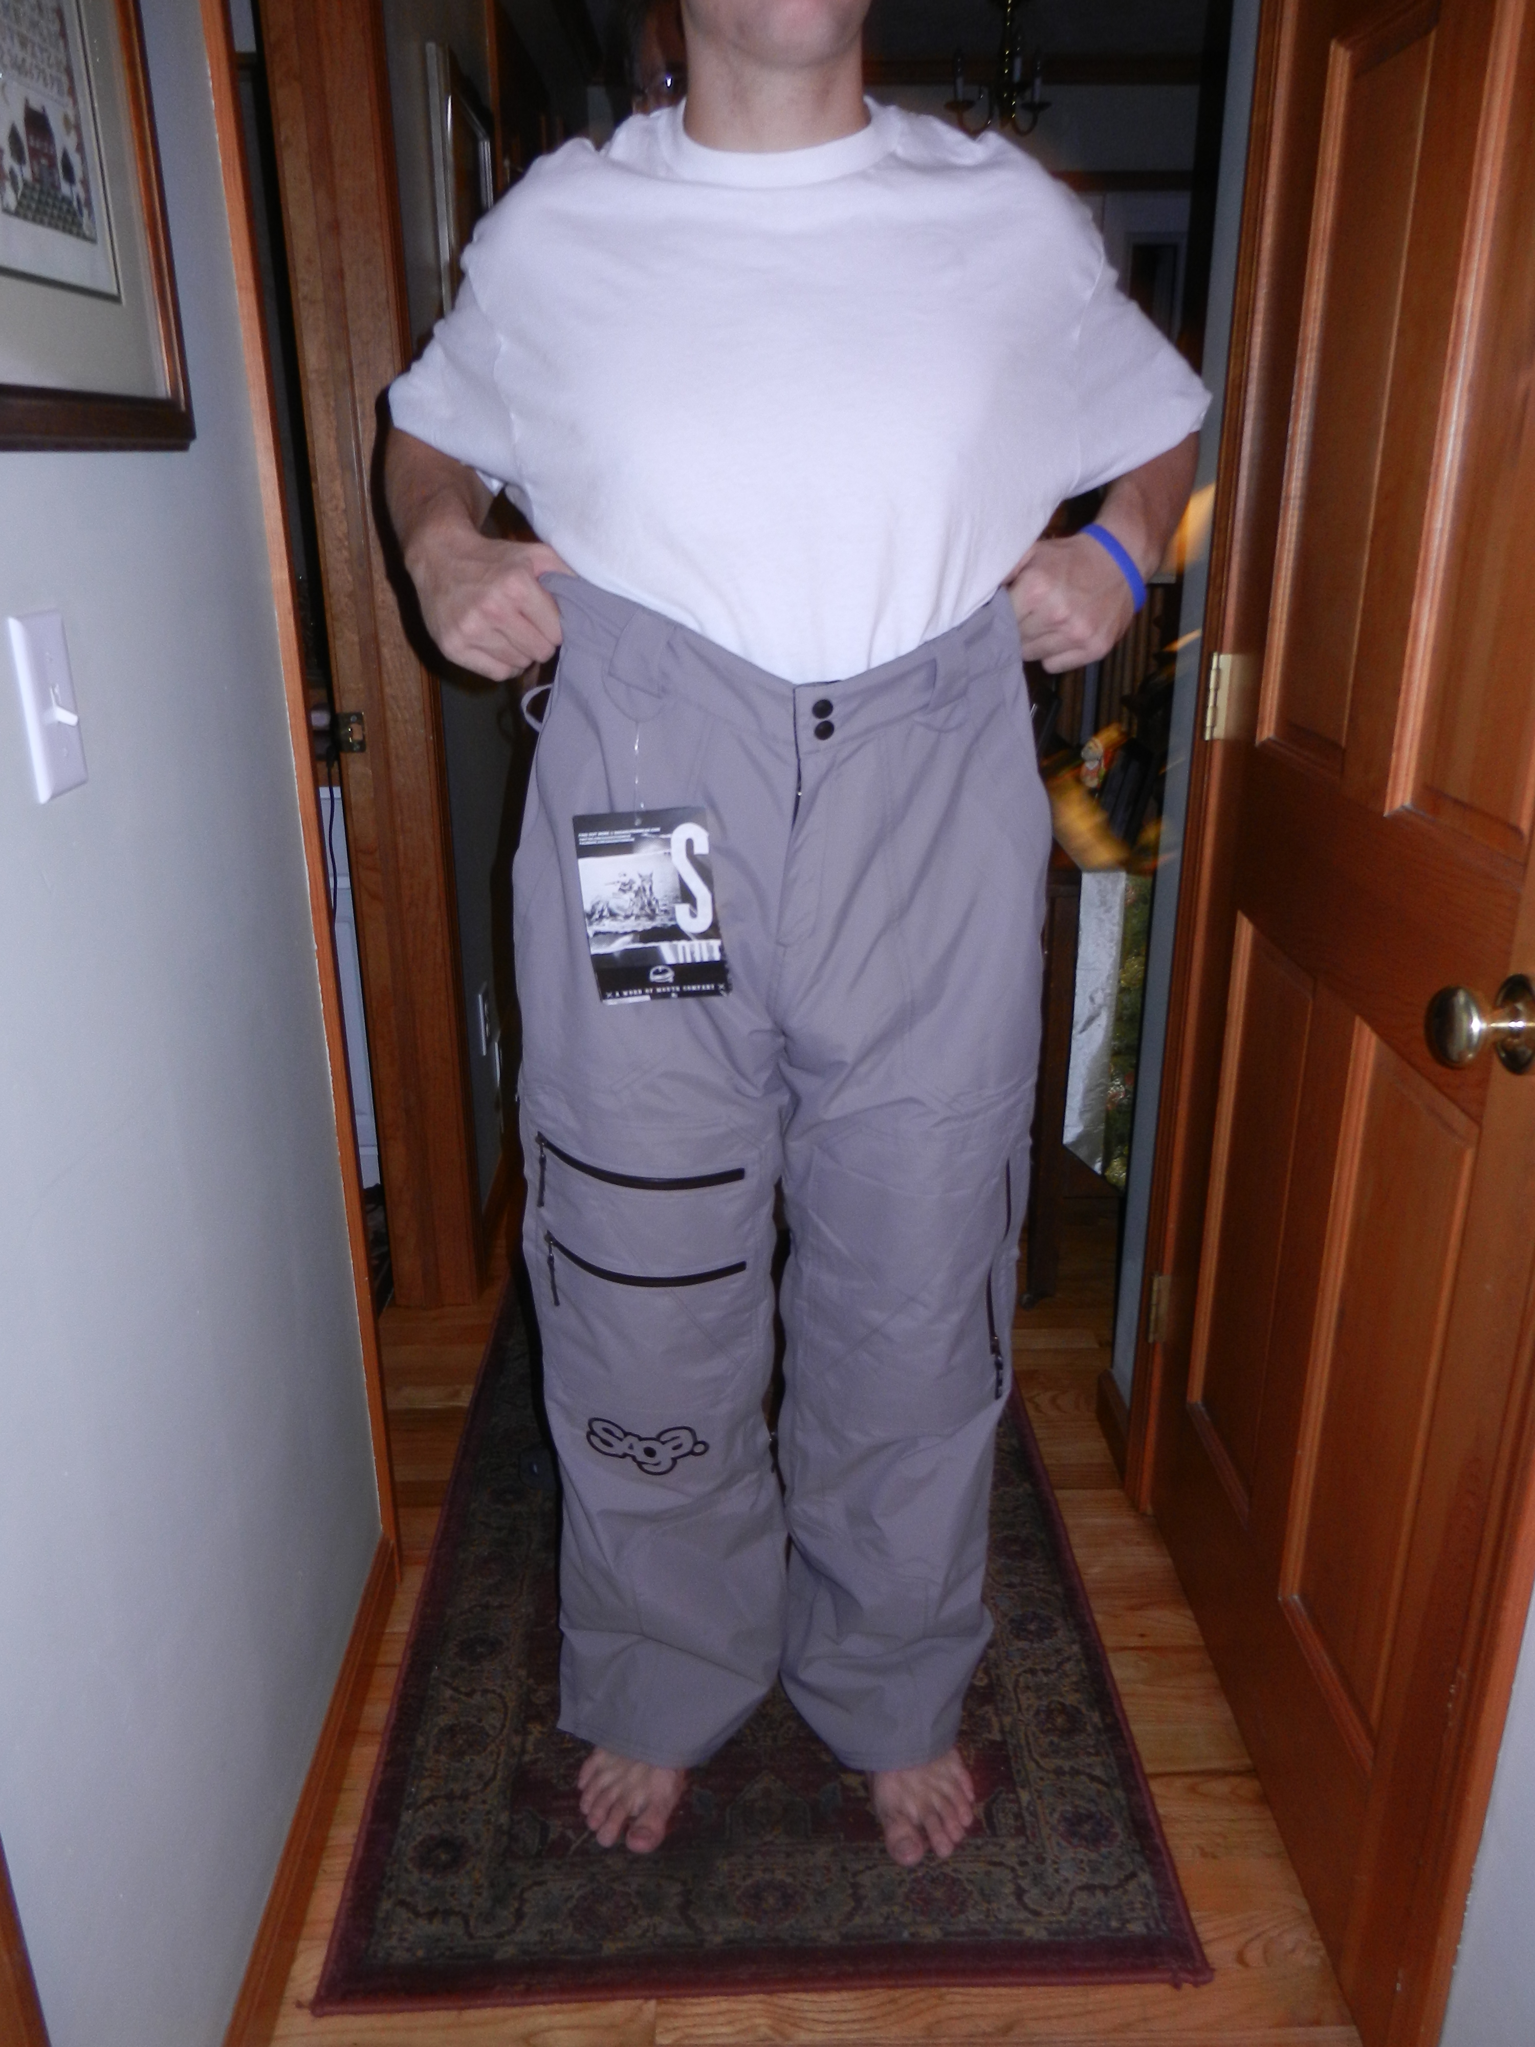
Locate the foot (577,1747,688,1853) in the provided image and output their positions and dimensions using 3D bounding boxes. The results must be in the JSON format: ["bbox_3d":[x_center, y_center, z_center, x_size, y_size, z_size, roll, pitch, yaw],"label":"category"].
[{"bbox_3d":[-0.121,0.728,1.549,0.102,0.084,0.255,5,21,14],"label":"foot"}]

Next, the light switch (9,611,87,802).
[{"bbox_3d":[-0.445,-0.202,0.934,0.016,0.114,0.071,-1,20,-1],"label":"light switch"}]

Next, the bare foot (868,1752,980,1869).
[{"bbox_3d":[0.143,0.732,1.534,0.102,0.084,0.255,-5,21,-14],"label":"bare foot"}]

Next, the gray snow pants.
[{"bbox_3d":[0.015,0.189,1.395,0.460,1.170,0.300,0,20,1],"label":"gray snow pants"}]

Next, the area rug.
[{"bbox_3d":[-0.020,0.619,1.981,0.800,0.012,1.420,-1,20,-1],"label":"area rug"}]

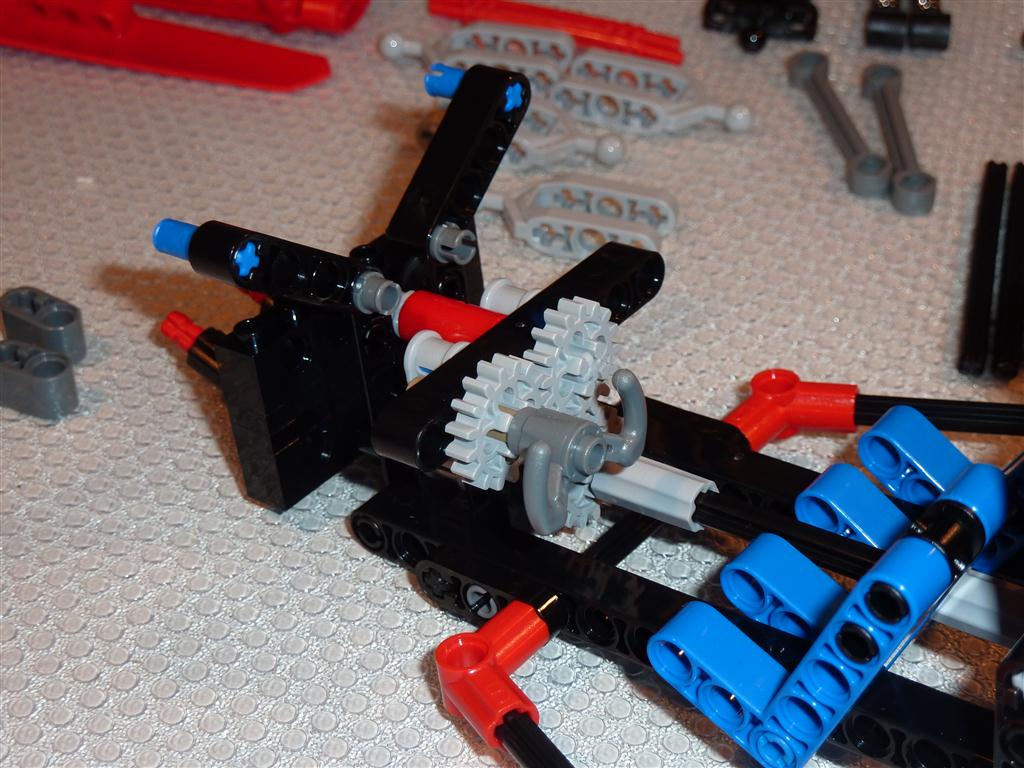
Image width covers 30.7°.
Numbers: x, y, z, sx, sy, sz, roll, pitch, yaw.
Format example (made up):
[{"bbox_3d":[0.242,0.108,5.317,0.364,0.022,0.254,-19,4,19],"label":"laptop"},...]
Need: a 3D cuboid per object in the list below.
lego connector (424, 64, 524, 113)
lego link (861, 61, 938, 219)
[{"bbox_3d":[-0.006,-0.045,0.279,0.016,0.006,0.006,18,40,34],"label":"lego connector"},{"bbox_3d":[0.073,-0.047,0.356,0.008,0.005,0.048,0,39,-1],"label":"lego link"}]

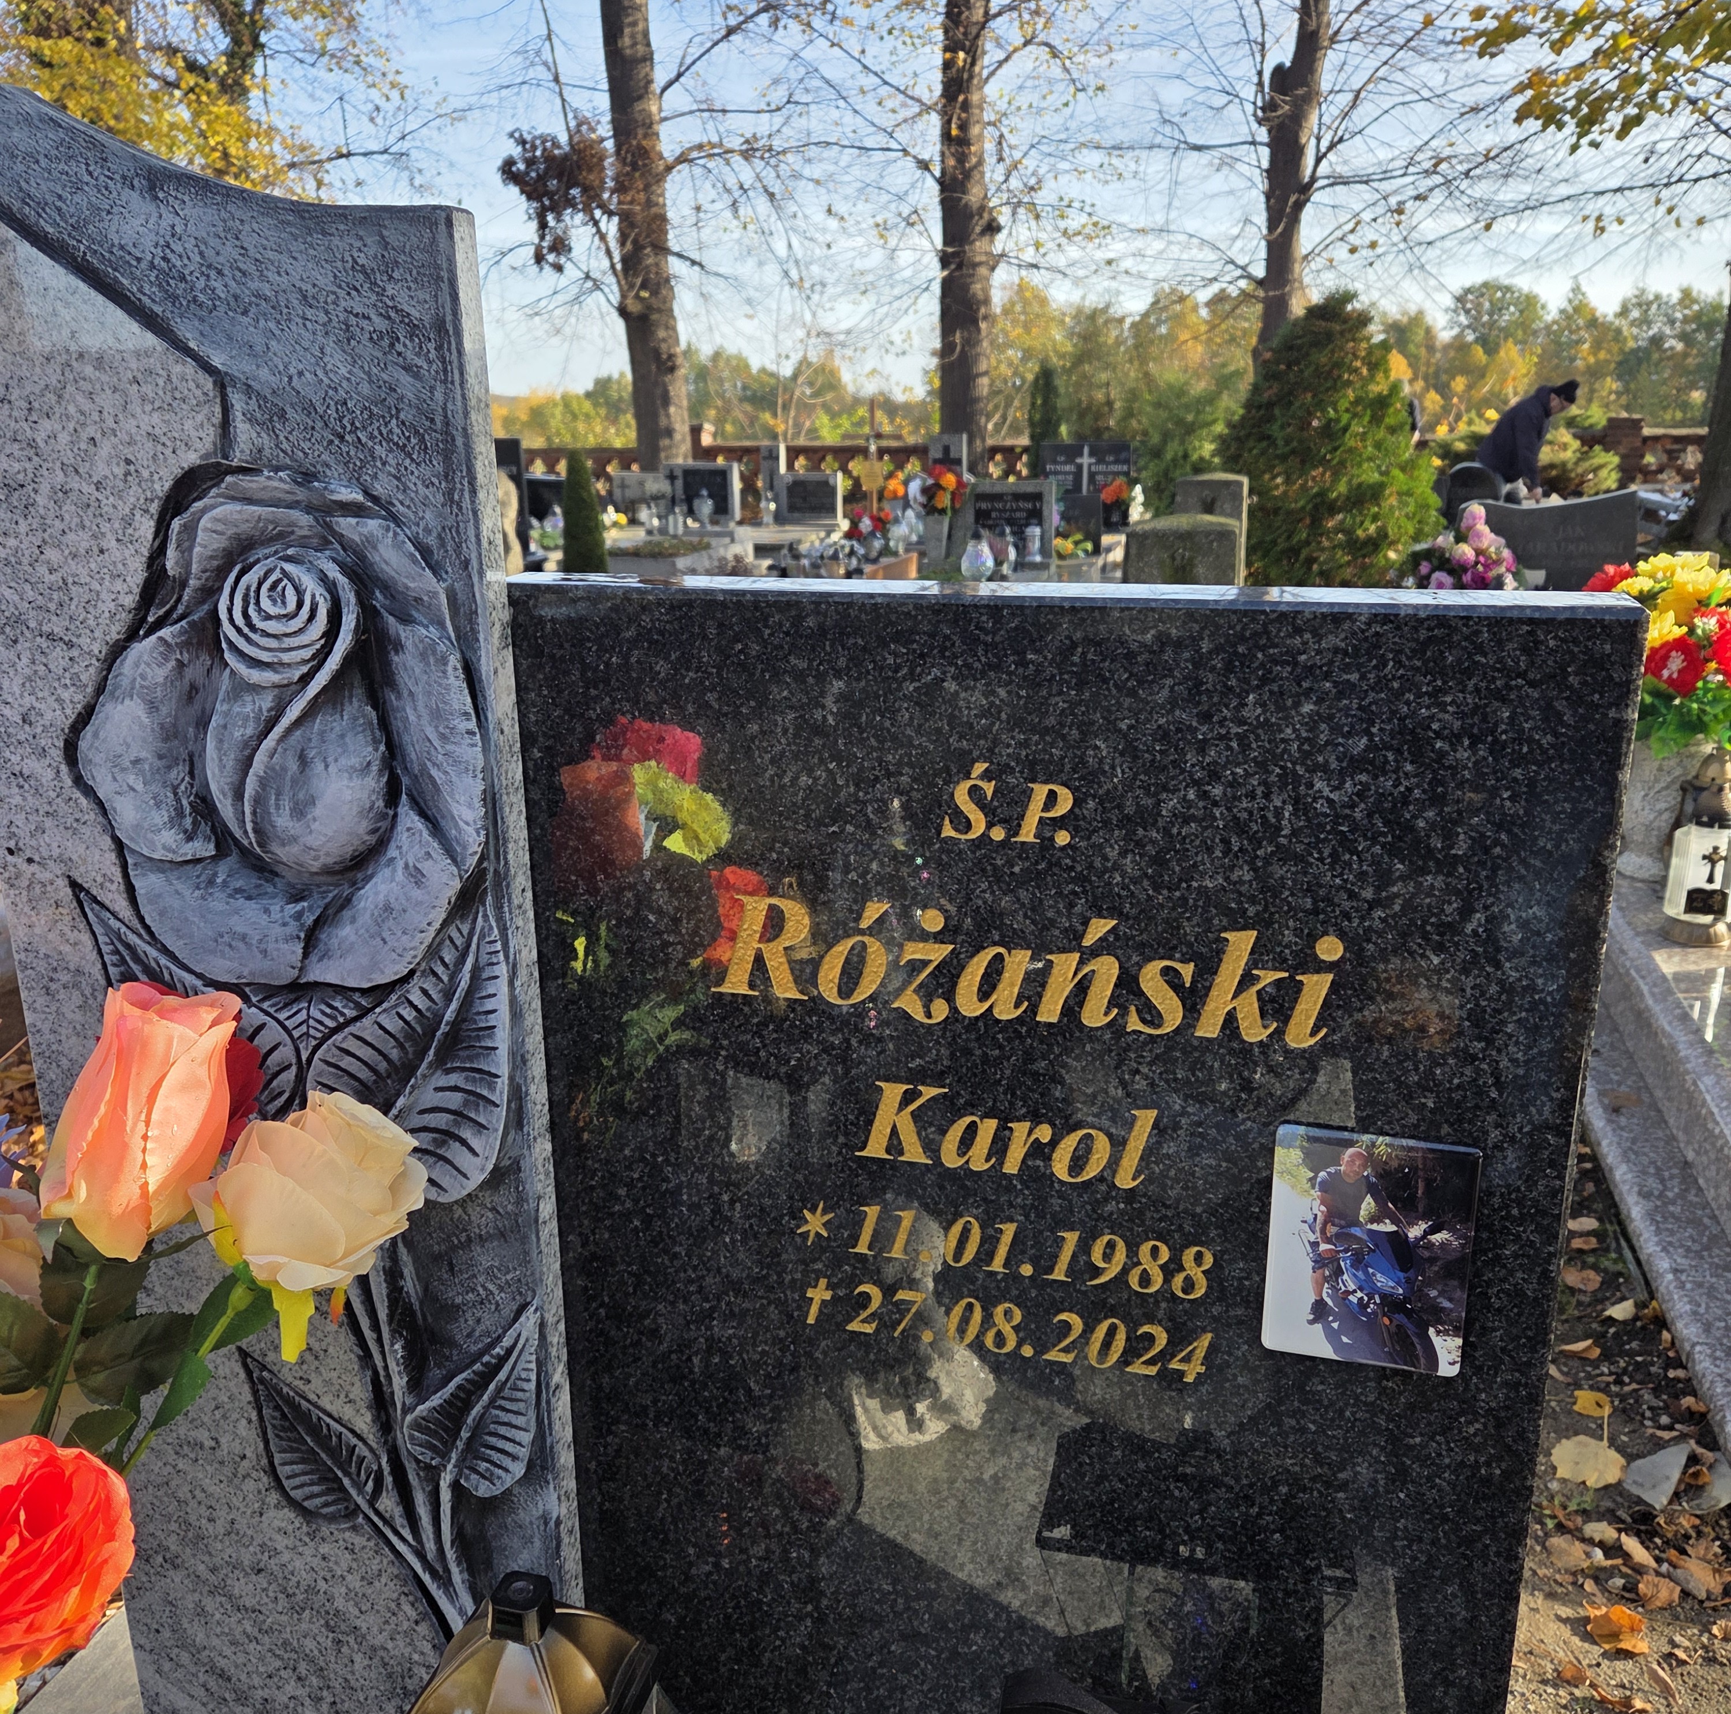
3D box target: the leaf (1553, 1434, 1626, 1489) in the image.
[{"bbox_3d":[0.817,0.681,1.729,0.077,0.013,0.086,5,18,20],"label":"leaf"}]

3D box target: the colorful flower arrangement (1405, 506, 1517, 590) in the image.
[{"bbox_3d":[1.949,-0.955,5.000,0.380,0.380,0.280,3,17,14],"label":"colorful flower arrangement"}]

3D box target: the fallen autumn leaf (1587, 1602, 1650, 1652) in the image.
[{"bbox_3d":[0.731,0.748,1.489,0.058,0.026,0.050,5,18,20],"label":"fallen autumn leaf"}]

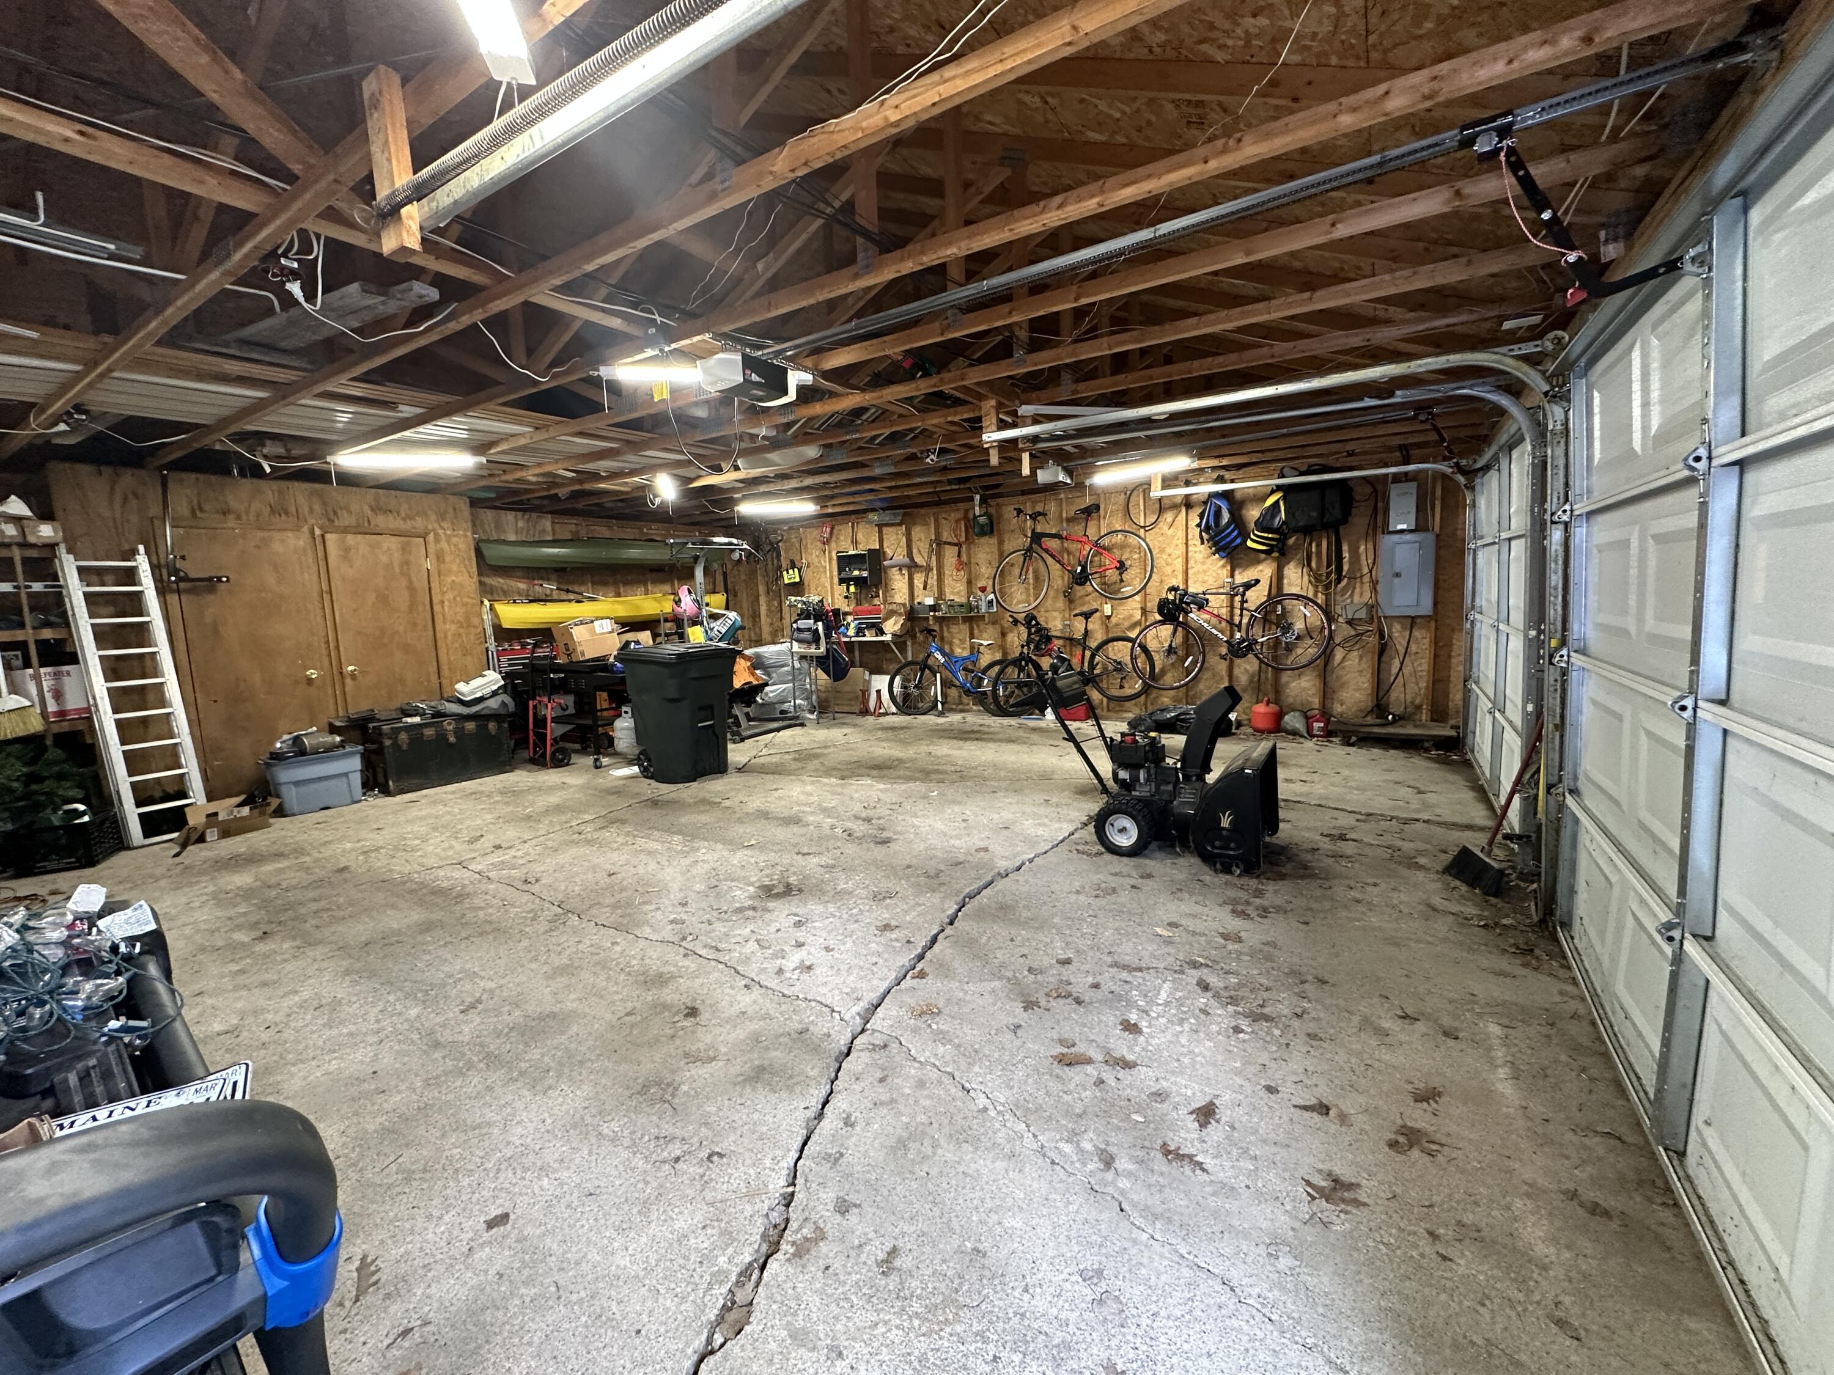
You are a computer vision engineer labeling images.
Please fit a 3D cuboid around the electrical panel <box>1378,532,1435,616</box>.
[{"bbox_3d":[4.252,-0.979,6.431,0.380,0.705,0.090,2,8,32],"label":"electrical panel"}]

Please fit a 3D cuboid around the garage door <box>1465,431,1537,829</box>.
[{"bbox_3d":[3.613,-0.387,4.621,0.060,2.130,2.740,1,7,32],"label":"garage door"}]

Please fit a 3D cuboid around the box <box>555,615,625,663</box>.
[{"bbox_3d":[-3.394,-0.475,7.665,0.340,0.335,0.490,2,15,34],"label":"box"}]

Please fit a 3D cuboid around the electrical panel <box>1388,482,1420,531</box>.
[{"bbox_3d":[4.189,-1.553,6.387,0.185,0.390,0.090,2,8,32],"label":"electrical panel"}]

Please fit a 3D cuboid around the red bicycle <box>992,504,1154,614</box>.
[{"bbox_3d":[1.547,-1.345,7.649,1.760,1.030,0.620,-4,4,36],"label":"red bicycle"}]

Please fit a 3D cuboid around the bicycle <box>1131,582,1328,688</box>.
[{"bbox_3d":[2.832,-0.534,6.883,1.740,0.965,0.600,-12,0,35],"label":"bicycle"}]

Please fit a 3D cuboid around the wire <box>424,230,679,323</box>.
[{"bbox_3d":[-1.291,-1.457,2.745,0.070,0.090,1.020,2,8,32],"label":"wire"}]

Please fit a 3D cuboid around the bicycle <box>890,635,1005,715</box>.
[{"bbox_3d":[0.495,-0.171,8.652,1.730,1.020,0.580,0,7,25],"label":"bicycle"}]

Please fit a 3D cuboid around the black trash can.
[{"bbox_3d":[-1.971,0.202,6.214,0.730,1.060,0.660,1,7,32],"label":"black trash can"}]

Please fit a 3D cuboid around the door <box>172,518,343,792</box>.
[{"bbox_3d":[-4.957,-0.153,5.621,0.050,2.040,0.770,1,7,32],"label":"door"}]

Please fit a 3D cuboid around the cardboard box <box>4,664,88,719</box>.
[{"bbox_3d":[-5.635,0.030,4.801,0.260,0.345,0.350,1,7,32],"label":"cardboard box"}]

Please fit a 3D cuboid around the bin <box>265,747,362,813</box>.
[{"bbox_3d":[-4.493,0.692,5.549,0.420,0.400,0.560,4,9,40],"label":"bin"}]

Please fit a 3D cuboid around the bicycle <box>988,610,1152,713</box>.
[{"bbox_3d":[1.579,-0.202,7.845,1.820,1.150,0.600,1,7,32],"label":"bicycle"}]

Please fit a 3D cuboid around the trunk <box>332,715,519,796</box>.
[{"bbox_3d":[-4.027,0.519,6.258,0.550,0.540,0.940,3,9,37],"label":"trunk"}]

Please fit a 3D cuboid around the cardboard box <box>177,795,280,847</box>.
[{"bbox_3d":[-4.650,0.882,5.011,0.300,0.210,0.430,-1,6,20],"label":"cardboard box"}]

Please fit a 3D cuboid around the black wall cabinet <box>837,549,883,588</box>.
[{"bbox_3d":[-0.703,-1.484,9.247,0.470,0.430,0.260,1,8,32],"label":"black wall cabinet"}]

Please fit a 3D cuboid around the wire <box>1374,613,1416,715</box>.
[{"bbox_3d":[4.157,-0.199,6.453,0.260,0.840,0.080,1,7,32],"label":"wire"}]

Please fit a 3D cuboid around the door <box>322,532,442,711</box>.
[{"bbox_3d":[-4.487,-0.255,6.360,0.050,2.040,0.760,1,7,32],"label":"door"}]

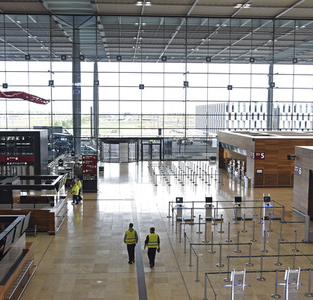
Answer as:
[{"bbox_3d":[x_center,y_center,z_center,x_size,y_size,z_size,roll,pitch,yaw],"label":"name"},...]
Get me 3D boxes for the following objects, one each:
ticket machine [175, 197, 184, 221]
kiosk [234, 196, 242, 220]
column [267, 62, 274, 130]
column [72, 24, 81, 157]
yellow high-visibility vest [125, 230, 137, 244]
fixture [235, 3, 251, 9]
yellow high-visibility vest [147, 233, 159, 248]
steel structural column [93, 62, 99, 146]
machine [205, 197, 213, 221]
[{"bbox_3d":[1.409,3.543,25.742,0.480,1.440,0.450,0,5,-4],"label":"ticket machine"},{"bbox_3d":[5.009,3.545,25.903,0.480,1.440,0.450,0,5,-4],"label":"kiosk"},{"bbox_3d":[29.344,-12.511,109.378,1.350,19.670,1.350,0,5,-4],"label":"column"},{"bbox_3d":[-11.835,-8.436,63.320,1.300,18.900,1.300,0,5,-4],"label":"column"},{"bbox_3d":[-1.085,3.756,18.249,0.470,0.610,0.280,0,5,-4],"label":"yellow high-visibility vest"},{"bbox_3d":[10.426,-17.422,51.419,1.900,0.300,1.700,0,5,-4],"label":"fixture"},{"bbox_3d":[-0.151,3.814,17.820,0.470,0.620,0.280,0,5,-4],"label":"yellow high-visibility vest"},{"bbox_3d":[-14.965,-12.147,106.146,1.350,19.090,1.350,0,5,-4],"label":"steel structural column"},{"bbox_3d":[3.197,3.548,25.774,0.480,1.440,0.450,0,5,-4],"label":"machine"}]

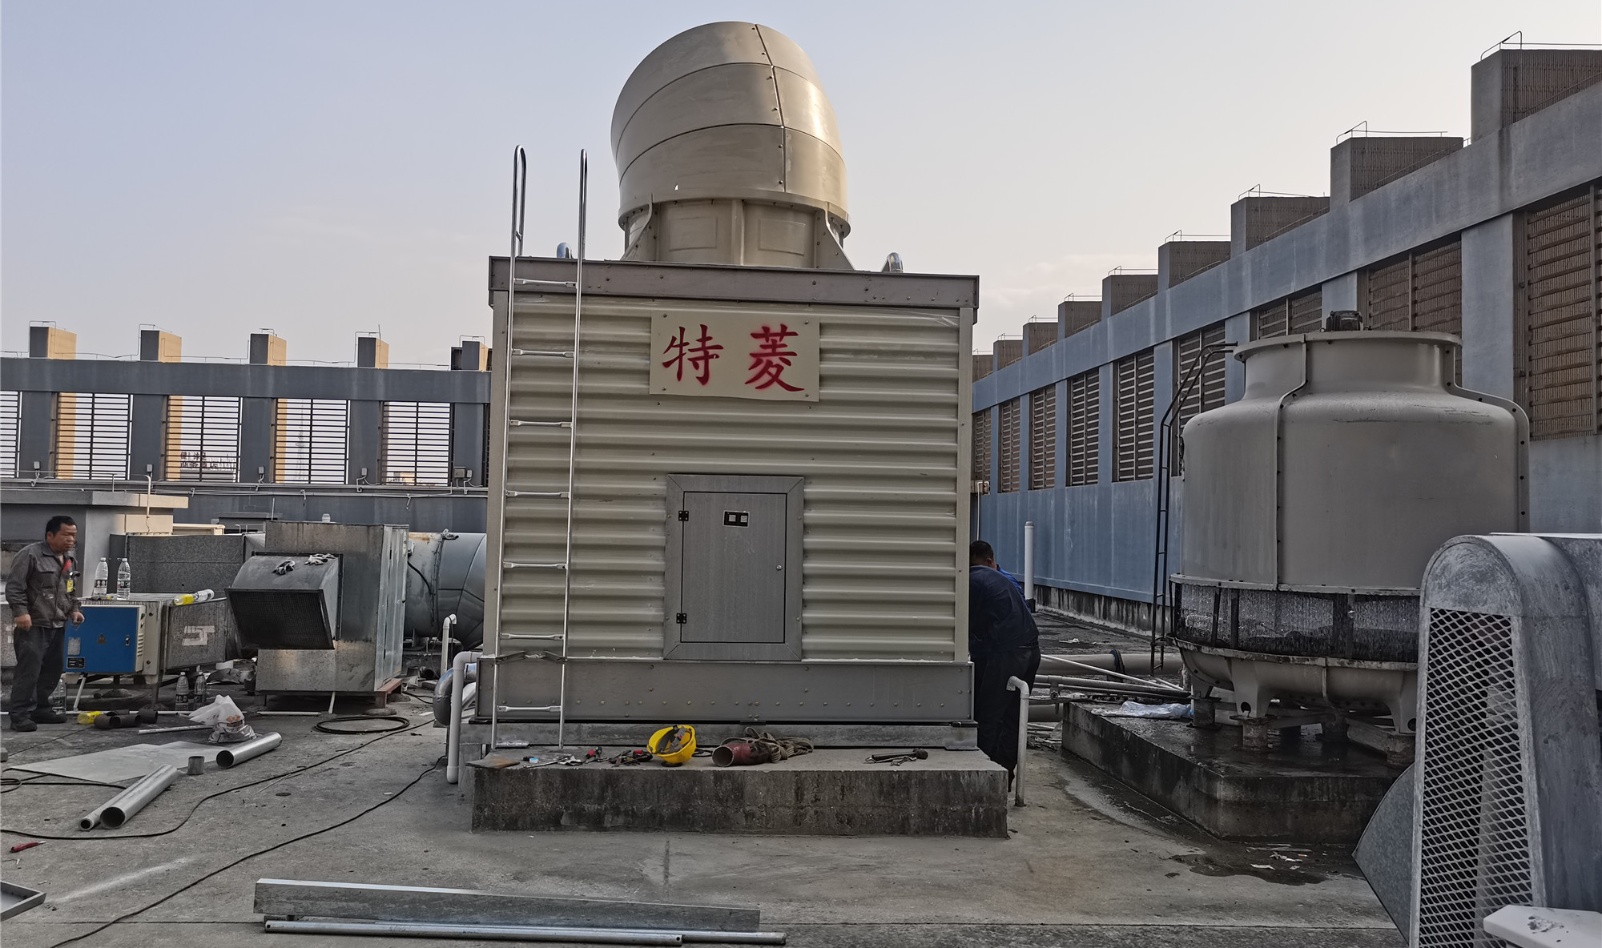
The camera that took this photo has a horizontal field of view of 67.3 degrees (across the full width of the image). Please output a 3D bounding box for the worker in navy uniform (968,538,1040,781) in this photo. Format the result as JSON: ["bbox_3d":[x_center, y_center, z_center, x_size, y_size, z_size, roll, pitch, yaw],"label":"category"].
[{"bbox_3d":[1.267,1.215,7.785,0.560,1.558,0.520,-1,-3,31],"label":"worker in navy uniform"}]

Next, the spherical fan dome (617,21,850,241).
[{"bbox_3d":[-0.458,-2.320,8.343,1.602,1.422,1.662,2,-3,-27],"label":"spherical fan dome"}]

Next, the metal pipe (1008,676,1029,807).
[{"bbox_3d":[1.300,1.590,7.170,0.135,0.771,0.085,1,-2,-4],"label":"metal pipe"}]

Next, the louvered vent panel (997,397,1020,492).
[{"bbox_3d":[4.789,-0.624,27.679,0.100,2.089,1.919,1,-2,-6],"label":"louvered vent panel"}]

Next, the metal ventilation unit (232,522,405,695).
[{"bbox_3d":[-4.133,1.154,10.440,1.049,1.438,1.500,1,-2,-5],"label":"metal ventilation unit"}]

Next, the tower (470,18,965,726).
[{"bbox_3d":[-0.430,-0.697,8.236,2.901,4.673,2.250,1,-2,-4],"label":"tower"}]

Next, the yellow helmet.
[{"bbox_3d":[-0.706,1.487,6.589,0.275,0.155,0.215,-15,22,26],"label":"yellow helmet"}]

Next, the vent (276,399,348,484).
[{"bbox_3d":[-12.181,-0.830,29.951,1.719,2.132,0.150,1,-3,-6],"label":"vent"}]

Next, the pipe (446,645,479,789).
[{"bbox_3d":[-2.024,1.488,7.339,0.230,0.810,0.075,1,-2,-4],"label":"pipe"}]

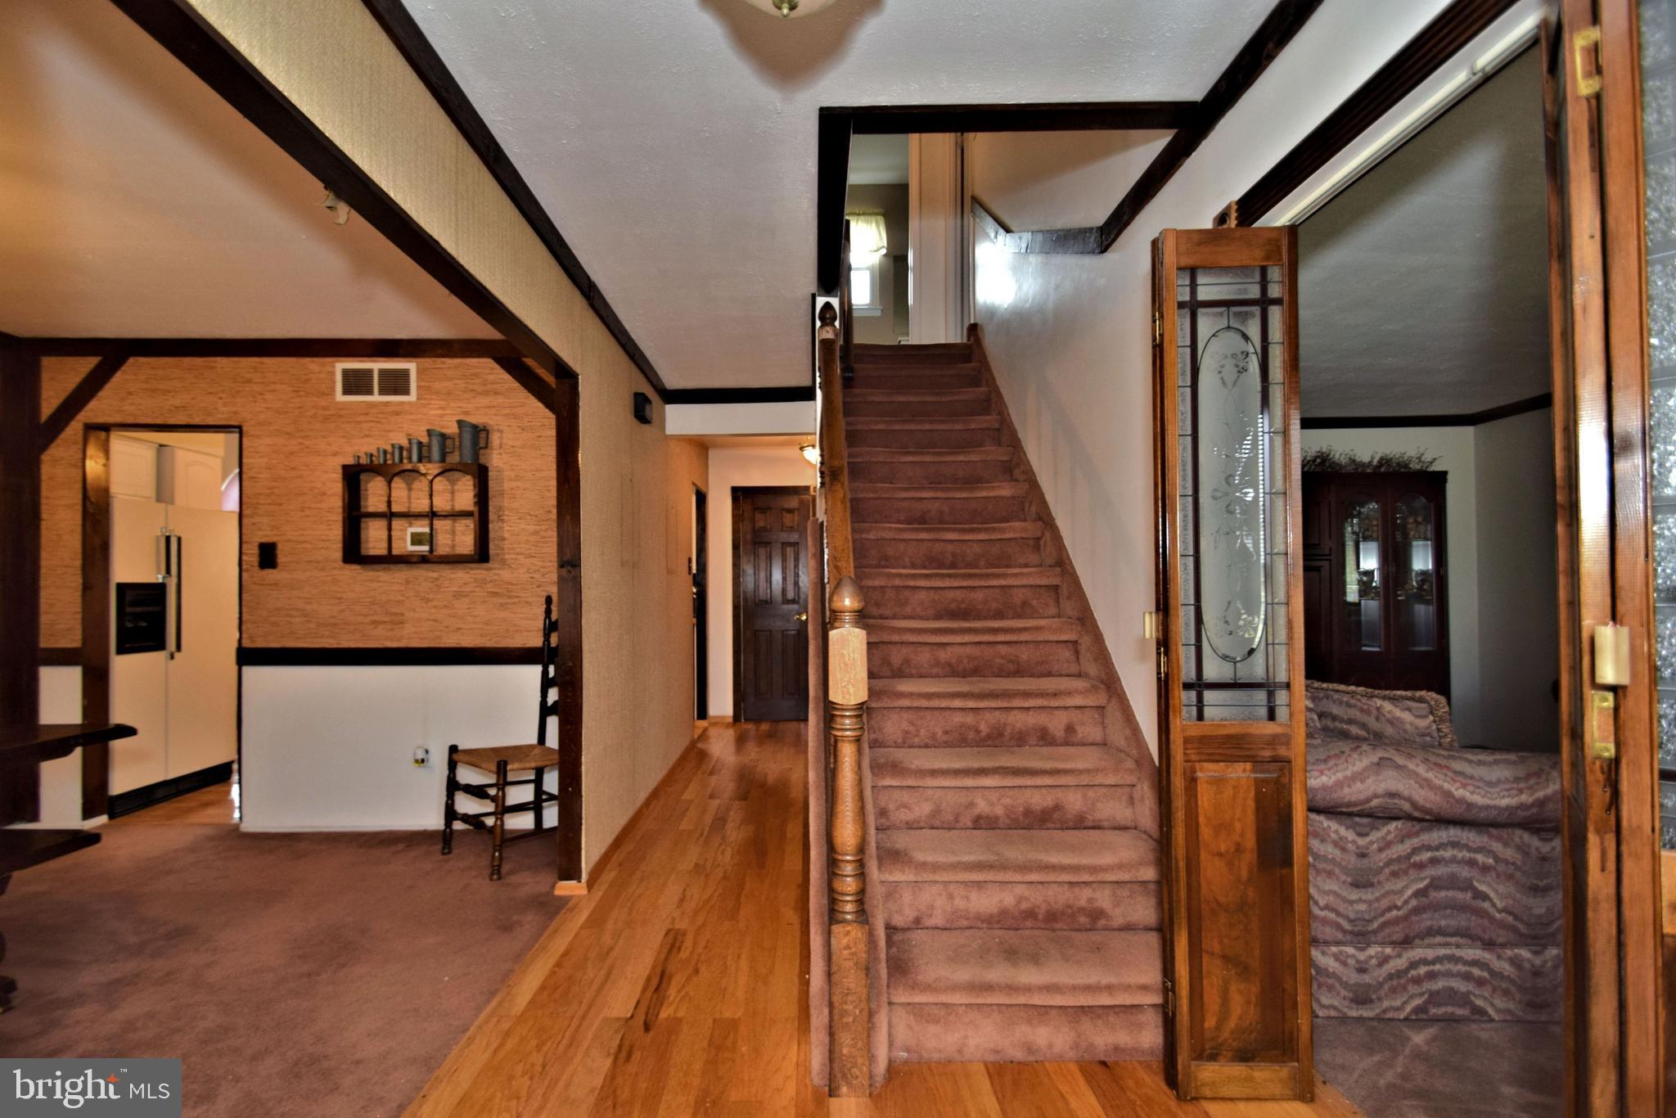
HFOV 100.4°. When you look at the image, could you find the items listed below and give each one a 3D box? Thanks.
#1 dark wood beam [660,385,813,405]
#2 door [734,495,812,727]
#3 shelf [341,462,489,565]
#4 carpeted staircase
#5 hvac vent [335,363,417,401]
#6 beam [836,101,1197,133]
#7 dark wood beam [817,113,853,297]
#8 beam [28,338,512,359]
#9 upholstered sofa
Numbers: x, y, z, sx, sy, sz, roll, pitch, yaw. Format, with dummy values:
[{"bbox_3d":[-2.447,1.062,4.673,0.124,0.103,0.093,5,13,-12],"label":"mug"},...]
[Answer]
[{"bbox_3d":[-0.624,-1.027,4.380,0.960,0.110,0.035,0,-2,-2],"label":"dark wood beam"},{"bbox_3d":[-0.560,0.411,6.180,0.670,2.050,0.060,0,-2,-2],"label":"door"},{"bbox_3d":[-2.068,-0.215,3.420,0.650,0.477,0.115,0,-2,-2],"label":"shelf"},{"bbox_3d":[0.490,-0.060,3.170,0.860,2.730,2.760,0,-2,-2],"label":"carpeted staircase"},{"bbox_3d":[-2.297,-0.881,3.465,0.400,0.192,0.025,0,-2,-2],"label":"hvac vent"},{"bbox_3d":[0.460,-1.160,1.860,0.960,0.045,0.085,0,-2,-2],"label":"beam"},{"bbox_3d":[-0.026,-1.139,2.390,0.092,0.040,1.120,0,-2,-2],"label":"dark wood beam"},{"bbox_3d":[-2.680,-1.045,3.450,2.650,0.105,0.060,0,-2,-2],"label":"beam"},{"bbox_3d":[1.580,0.860,2.900,0.930,0.870,1.950,0,-2,1],"label":"upholstered sofa"}]

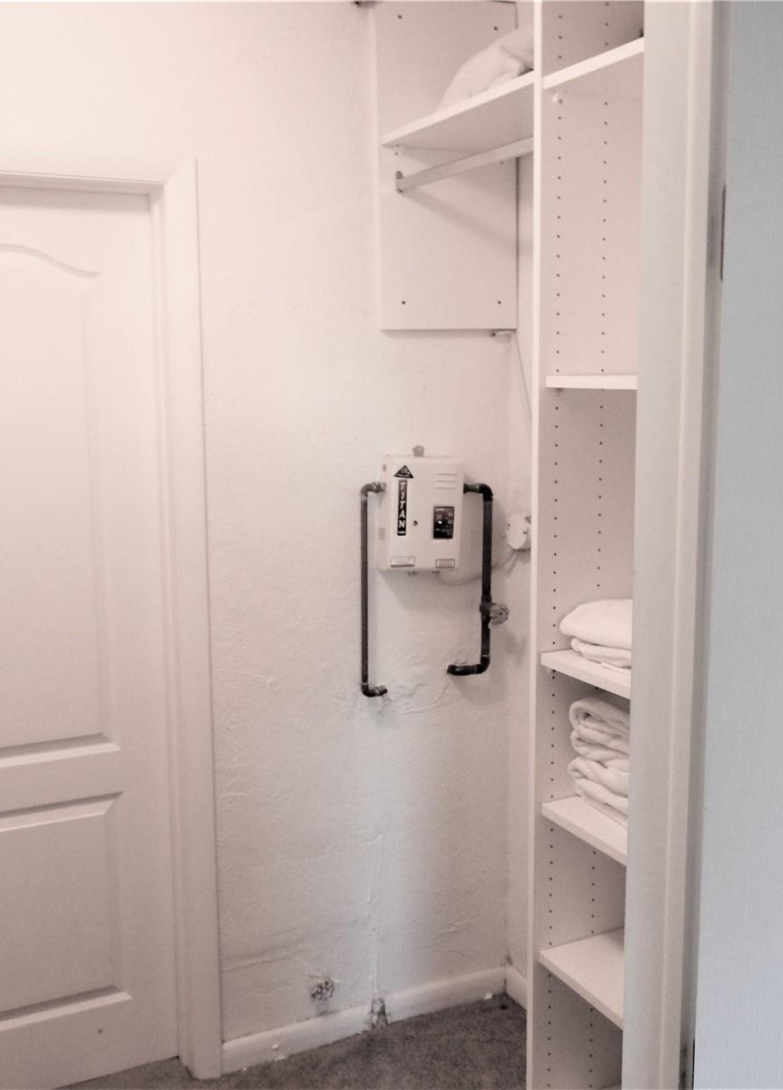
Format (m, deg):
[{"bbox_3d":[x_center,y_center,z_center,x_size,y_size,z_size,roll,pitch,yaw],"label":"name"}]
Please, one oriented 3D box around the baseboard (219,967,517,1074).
[{"bbox_3d":[-0.050,1.150,2.870,0.769,0.076,0.020,-4,9,-26],"label":"baseboard"}]

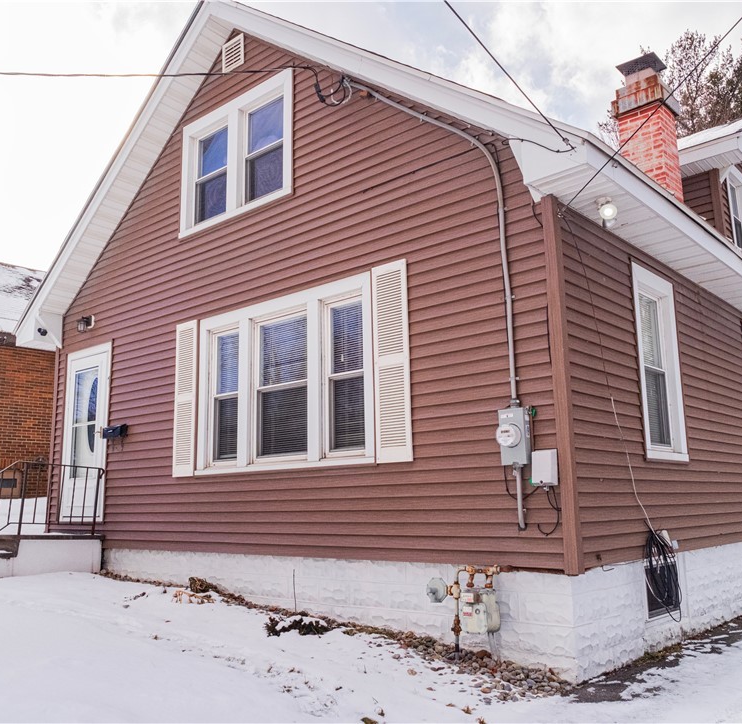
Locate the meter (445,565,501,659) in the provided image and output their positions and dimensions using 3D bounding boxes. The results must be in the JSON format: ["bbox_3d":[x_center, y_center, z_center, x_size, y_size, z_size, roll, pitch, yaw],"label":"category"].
[{"bbox_3d":[0.725,1.728,5.046,0.370,0.610,0.250,-11,-15,41],"label":"meter"}]

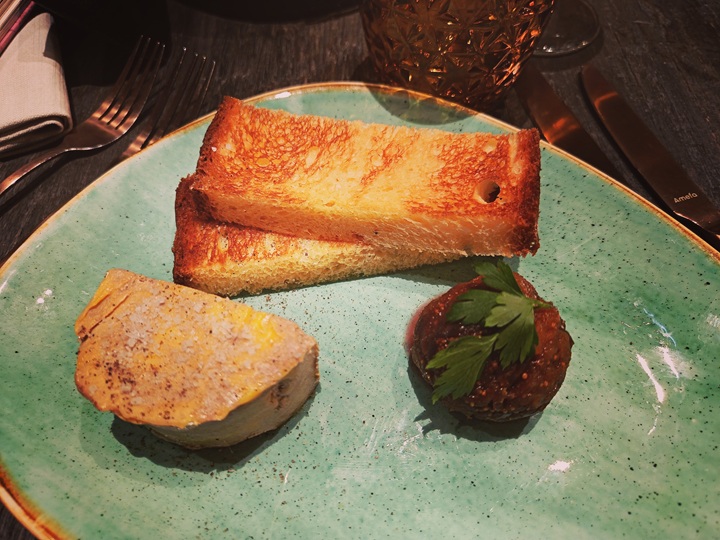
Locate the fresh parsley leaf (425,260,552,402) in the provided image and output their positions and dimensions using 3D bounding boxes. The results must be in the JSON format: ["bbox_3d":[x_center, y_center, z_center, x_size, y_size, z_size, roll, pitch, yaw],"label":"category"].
[{"bbox_3d":[0.037,0.018,0.146,0.028,0.014,0.050,29,72,19],"label":"fresh parsley leaf"}]

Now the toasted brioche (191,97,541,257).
[{"bbox_3d":[0.004,-0.031,0.174,0.112,0.017,0.040,6,60,4],"label":"toasted brioche"}]

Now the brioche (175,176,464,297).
[{"bbox_3d":[-0.009,-0.020,0.184,0.112,0.019,0.040,-9,59,-6],"label":"brioche"}]

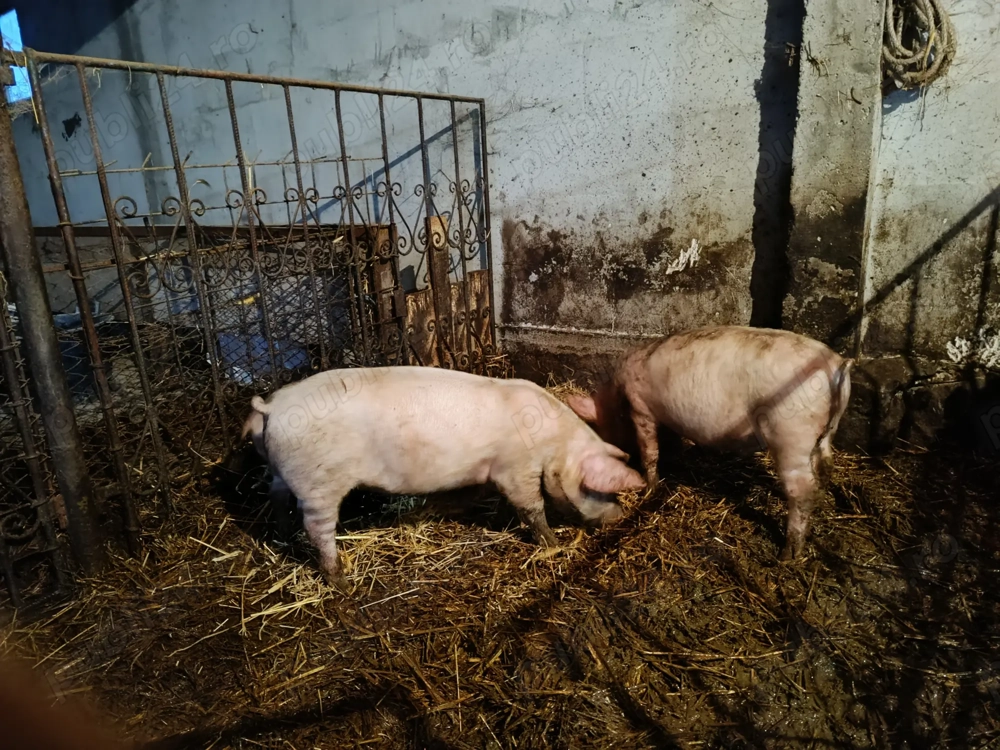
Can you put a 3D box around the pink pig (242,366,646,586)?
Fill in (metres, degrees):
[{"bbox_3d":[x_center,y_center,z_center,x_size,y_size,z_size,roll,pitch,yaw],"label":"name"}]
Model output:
[{"bbox_3d":[-0.129,0.268,2.295,1.276,0.655,0.345,-7,15,-15],"label":"pink pig"}]

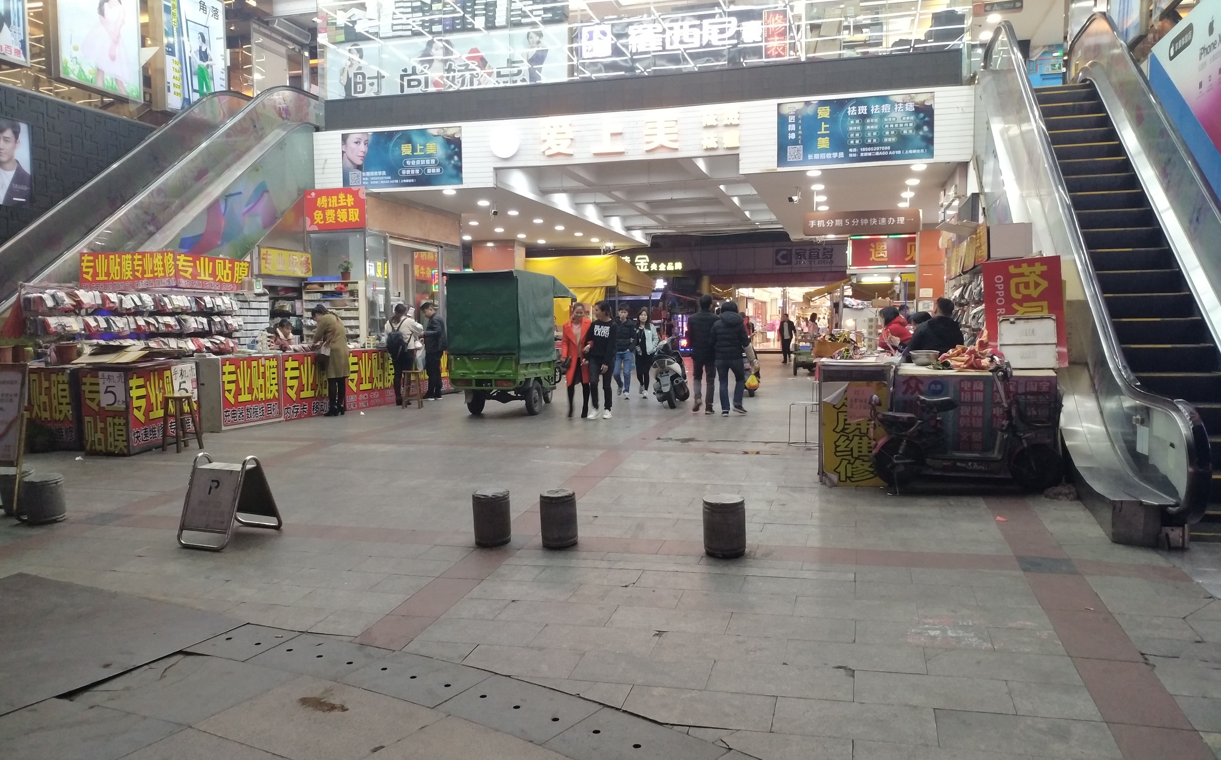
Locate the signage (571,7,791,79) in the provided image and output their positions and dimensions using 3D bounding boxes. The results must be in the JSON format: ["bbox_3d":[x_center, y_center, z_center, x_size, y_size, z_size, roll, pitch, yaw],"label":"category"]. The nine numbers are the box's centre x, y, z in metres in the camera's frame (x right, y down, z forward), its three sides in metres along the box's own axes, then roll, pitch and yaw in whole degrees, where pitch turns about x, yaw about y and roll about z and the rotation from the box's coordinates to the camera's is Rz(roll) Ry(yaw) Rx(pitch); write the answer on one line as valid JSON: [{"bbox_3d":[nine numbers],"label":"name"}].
[{"bbox_3d":[1.087,-5.268,14.892,3.340,0.819,0.120,0,4,15],"label":"signage"}]

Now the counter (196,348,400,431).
[{"bbox_3d":[-4.620,0.066,14.415,0.520,0.940,4.150,1,3,19],"label":"counter"}]

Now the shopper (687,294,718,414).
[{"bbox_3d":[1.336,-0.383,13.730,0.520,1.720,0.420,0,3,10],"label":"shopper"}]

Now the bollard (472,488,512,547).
[{"bbox_3d":[-0.830,0.967,6.698,0.260,0.370,0.260,-2,5,0],"label":"bollard"}]

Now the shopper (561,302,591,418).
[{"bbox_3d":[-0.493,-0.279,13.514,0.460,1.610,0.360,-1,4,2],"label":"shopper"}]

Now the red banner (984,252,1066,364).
[{"bbox_3d":[3.534,-0.556,8.102,0.640,0.940,0.060,-4,2,15],"label":"red banner"}]

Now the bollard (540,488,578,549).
[{"bbox_3d":[-0.355,0.960,6.609,0.255,0.375,0.255,-3,5,0],"label":"bollard"}]

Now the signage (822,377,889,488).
[{"bbox_3d":[2.115,0.458,8.210,0.570,0.900,0.040,0,3,16],"label":"signage"}]

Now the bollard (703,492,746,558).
[{"bbox_3d":[0.757,0.967,6.308,0.280,0.375,0.280,-1,5,15],"label":"bollard"}]

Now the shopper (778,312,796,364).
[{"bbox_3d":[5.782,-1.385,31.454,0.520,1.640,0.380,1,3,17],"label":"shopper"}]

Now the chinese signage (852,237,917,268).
[{"bbox_3d":[6.486,-2.945,21.949,1.900,0.750,0.150,0,3,15],"label":"chinese signage"}]

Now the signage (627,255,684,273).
[{"bbox_3d":[1.873,-5.211,43.000,2.900,0.820,0.200,0,3,15],"label":"signage"}]

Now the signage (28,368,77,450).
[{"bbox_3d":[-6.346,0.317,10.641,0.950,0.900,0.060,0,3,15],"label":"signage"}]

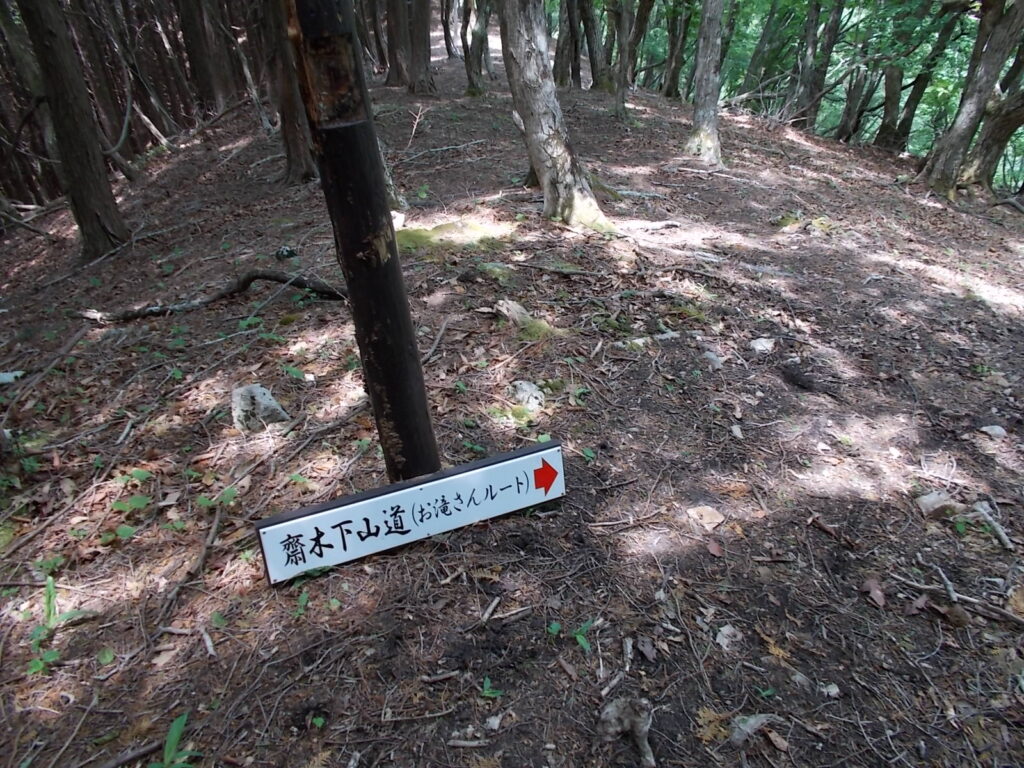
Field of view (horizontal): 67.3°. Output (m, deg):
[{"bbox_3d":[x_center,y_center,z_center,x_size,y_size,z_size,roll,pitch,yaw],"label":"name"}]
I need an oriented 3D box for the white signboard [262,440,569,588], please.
[{"bbox_3d":[-0.203,0.279,1.738,0.706,0.144,0.031,-14,27,-19],"label":"white signboard"}]

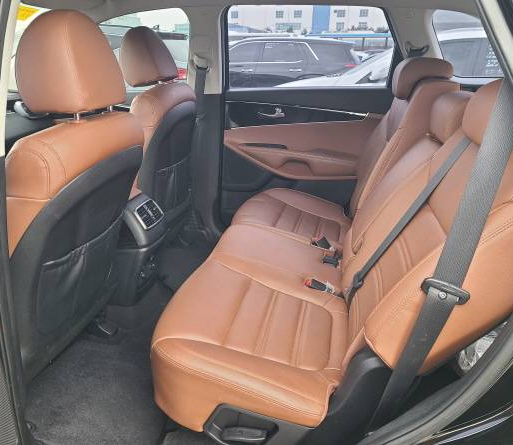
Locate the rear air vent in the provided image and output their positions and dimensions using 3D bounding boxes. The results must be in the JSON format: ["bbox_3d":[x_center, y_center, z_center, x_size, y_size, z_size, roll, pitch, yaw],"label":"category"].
[{"bbox_3d":[-0.387,-0.026,1.579,0.035,0.085,0.125,-22,15,19],"label":"rear air vent"}]

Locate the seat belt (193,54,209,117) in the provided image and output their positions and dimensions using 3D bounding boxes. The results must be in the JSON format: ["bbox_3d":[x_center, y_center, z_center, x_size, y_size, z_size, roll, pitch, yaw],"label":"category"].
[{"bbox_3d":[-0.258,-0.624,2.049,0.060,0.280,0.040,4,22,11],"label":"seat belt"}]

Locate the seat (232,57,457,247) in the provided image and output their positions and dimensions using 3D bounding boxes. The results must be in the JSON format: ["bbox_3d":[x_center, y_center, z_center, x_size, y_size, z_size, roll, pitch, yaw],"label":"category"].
[{"bbox_3d":[0.315,-0.244,1.786,0.790,0.790,0.460,4,22,11],"label":"seat"}]

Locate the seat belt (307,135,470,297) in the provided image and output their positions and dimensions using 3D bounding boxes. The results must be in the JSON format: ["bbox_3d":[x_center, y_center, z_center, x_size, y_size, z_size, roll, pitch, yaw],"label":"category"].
[{"bbox_3d":[0.326,0.005,1.182,0.340,0.490,0.130,4,22,11],"label":"seat belt"}]

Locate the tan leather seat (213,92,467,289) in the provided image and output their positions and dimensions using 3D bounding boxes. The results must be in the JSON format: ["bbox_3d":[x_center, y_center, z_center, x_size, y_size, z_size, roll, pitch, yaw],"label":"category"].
[{"bbox_3d":[0.266,-0.061,1.430,0.830,0.710,0.400,4,22,11],"label":"tan leather seat"}]

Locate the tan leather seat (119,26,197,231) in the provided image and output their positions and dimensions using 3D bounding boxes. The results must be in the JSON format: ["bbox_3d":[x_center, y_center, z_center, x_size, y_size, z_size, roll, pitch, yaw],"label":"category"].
[{"bbox_3d":[-0.632,-0.274,1.885,0.730,1.020,0.520,4,22,11],"label":"tan leather seat"}]

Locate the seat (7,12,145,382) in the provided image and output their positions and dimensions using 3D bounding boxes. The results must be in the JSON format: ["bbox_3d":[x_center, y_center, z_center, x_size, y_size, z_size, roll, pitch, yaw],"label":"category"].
[{"bbox_3d":[-0.689,-0.006,1.208,0.740,1.020,0.530,4,22,11],"label":"seat"}]

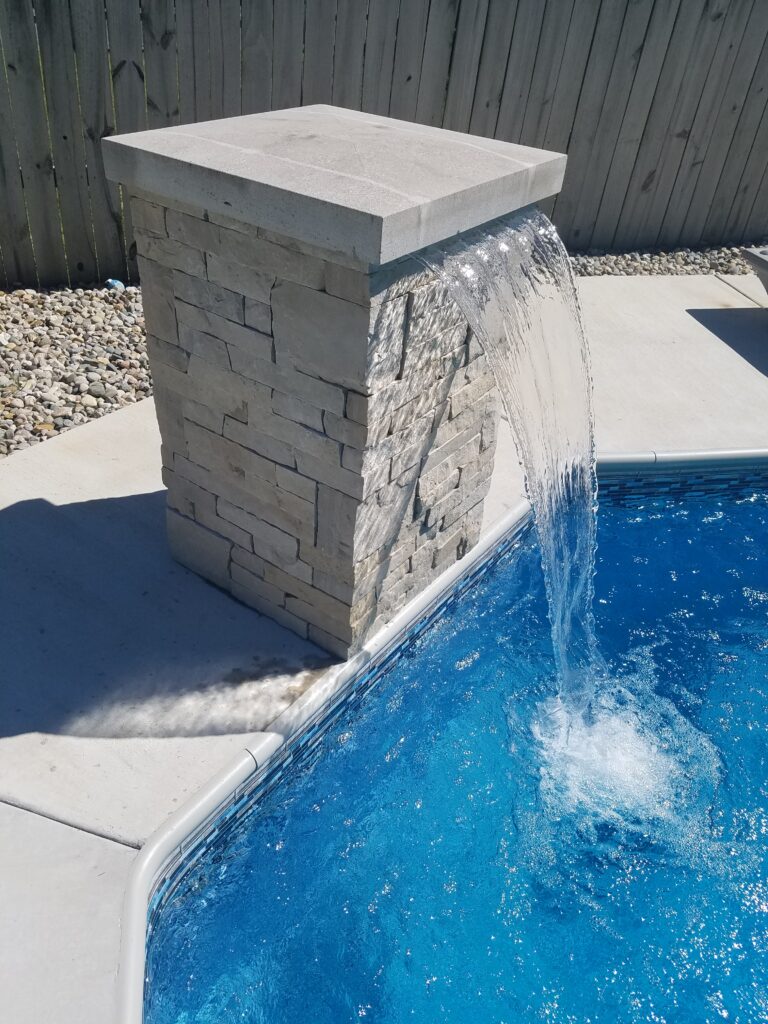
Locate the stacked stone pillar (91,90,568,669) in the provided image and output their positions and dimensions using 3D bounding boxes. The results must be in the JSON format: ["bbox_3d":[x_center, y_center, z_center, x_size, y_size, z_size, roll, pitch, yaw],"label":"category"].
[{"bbox_3d":[-0.106,-0.304,1.817,0.649,1.027,0.649,26,42,26],"label":"stacked stone pillar"}]

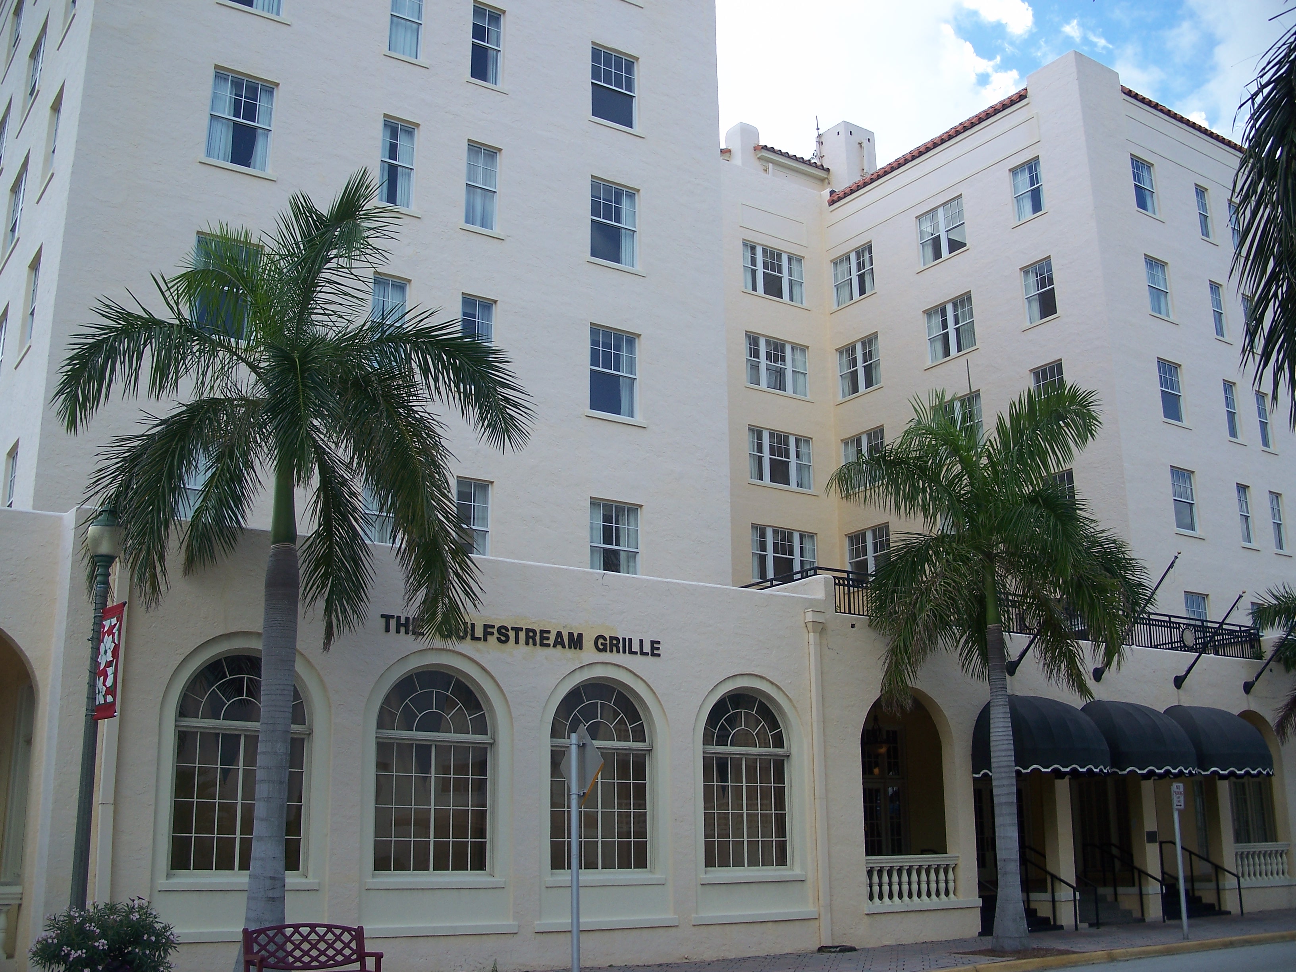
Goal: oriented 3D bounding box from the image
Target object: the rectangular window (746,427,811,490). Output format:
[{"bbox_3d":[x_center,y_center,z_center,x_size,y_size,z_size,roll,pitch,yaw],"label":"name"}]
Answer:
[{"bbox_3d":[4.182,-0.869,44.011,2.569,1.740,0.150,9,-18,-34],"label":"rectangular window"}]

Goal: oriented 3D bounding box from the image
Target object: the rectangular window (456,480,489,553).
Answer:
[{"bbox_3d":[-3.223,0.801,25.404,0.680,1.790,0.150,10,-19,-34],"label":"rectangular window"}]

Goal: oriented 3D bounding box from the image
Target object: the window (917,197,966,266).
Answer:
[{"bbox_3d":[9.528,-8.150,44.469,0.150,1.790,1.930,10,-19,-34],"label":"window"}]

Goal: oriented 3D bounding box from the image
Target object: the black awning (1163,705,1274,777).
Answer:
[{"bbox_3d":[12.458,5.558,30.434,2.500,1.700,1.800,10,-18,-33],"label":"black awning"}]

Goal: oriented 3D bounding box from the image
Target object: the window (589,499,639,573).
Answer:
[{"bbox_3d":[-0.624,1.162,25.856,1.149,1.740,0.150,9,-18,-34],"label":"window"}]

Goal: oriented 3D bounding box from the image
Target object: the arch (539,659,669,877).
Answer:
[{"bbox_3d":[-0.671,4.262,20.863,2.320,3.192,0.300,9,-18,-34],"label":"arch"}]

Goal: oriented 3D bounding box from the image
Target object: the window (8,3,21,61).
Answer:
[{"bbox_3d":[-14.822,-10.693,32.799,0.120,1.679,2.044,9,-18,-33],"label":"window"}]

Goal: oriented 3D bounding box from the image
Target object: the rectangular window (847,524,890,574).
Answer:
[{"bbox_3d":[7.429,2.341,46.118,0.150,1.820,2.050,10,-18,-33],"label":"rectangular window"}]

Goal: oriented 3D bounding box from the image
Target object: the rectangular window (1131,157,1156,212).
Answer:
[{"bbox_3d":[14.434,-8.678,40.436,1.137,1.679,0.120,9,-18,-33],"label":"rectangular window"}]

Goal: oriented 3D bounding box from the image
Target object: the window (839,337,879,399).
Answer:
[{"bbox_3d":[7.091,-3.969,46.094,0.120,1.679,2.022,9,-18,-33],"label":"window"}]

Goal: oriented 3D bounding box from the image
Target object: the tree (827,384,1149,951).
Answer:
[{"bbox_3d":[5.799,2.892,23.366,5.000,9.500,5.000,-4,-15,13],"label":"tree"}]

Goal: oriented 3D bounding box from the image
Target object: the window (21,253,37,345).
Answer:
[{"bbox_3d":[-10.592,-3.217,23.961,0.120,1.679,1.169,9,-18,-33],"label":"window"}]

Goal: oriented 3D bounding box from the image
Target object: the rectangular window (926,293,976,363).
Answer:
[{"bbox_3d":[9.387,-4.862,42.789,0.120,1.679,2.022,9,-18,-33],"label":"rectangular window"}]

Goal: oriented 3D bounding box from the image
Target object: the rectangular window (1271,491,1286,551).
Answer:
[{"bbox_3d":[18.996,1.068,41.752,0.650,1.770,0.150,10,-19,-34],"label":"rectangular window"}]

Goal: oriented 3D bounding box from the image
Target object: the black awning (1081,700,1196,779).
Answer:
[{"bbox_3d":[9.680,5.008,27.672,2.429,1.638,1.520,9,-18,-33],"label":"black awning"}]

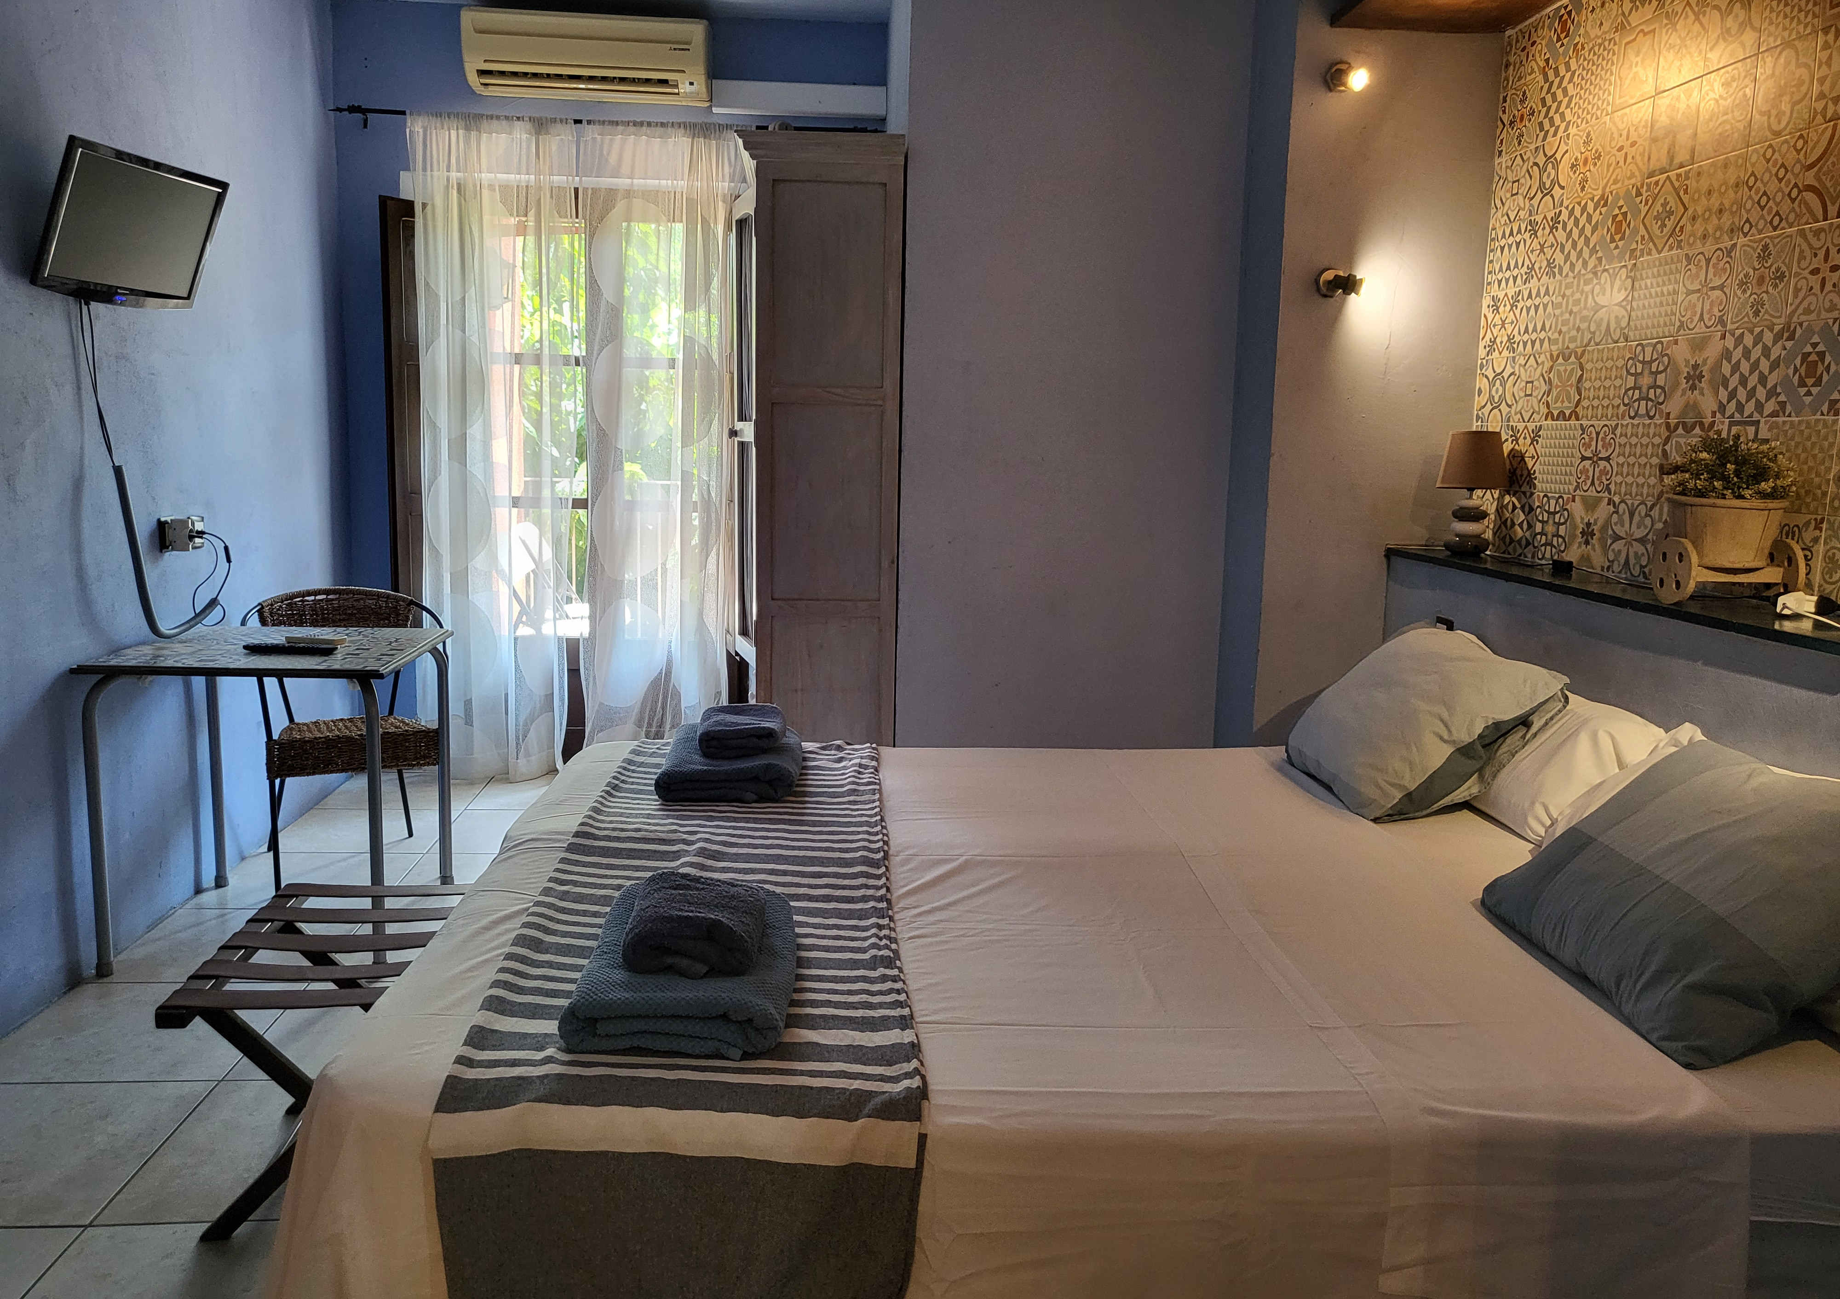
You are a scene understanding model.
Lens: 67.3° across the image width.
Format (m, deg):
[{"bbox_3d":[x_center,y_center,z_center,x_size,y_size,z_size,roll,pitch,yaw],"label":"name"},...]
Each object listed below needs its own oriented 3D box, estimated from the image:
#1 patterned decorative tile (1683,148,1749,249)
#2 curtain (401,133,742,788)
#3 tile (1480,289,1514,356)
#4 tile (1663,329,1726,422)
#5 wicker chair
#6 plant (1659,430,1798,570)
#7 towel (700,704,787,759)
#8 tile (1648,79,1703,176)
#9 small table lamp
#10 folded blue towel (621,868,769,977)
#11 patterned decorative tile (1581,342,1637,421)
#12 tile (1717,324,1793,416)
[{"bbox_3d":[1.412,-0.790,2.441,0.012,0.150,0.150,1,9,-4],"label":"patterned decorative tile"},{"bbox_3d":[-1.172,-0.654,4.820,1.117,2.272,0.130,1,9,-5],"label":"curtain"},{"bbox_3d":[1.427,-0.795,3.370,0.010,0.159,0.157,1,9,-4],"label":"tile"},{"bbox_3d":[1.565,-0.547,2.784,0.010,0.167,0.166,1,9,-5],"label":"tile"},{"bbox_3d":[-1.678,0.234,4.015,0.560,0.775,0.560,-3,10,-26],"label":"wicker chair"},{"bbox_3d":[1.378,-0.252,2.341,0.195,0.226,0.205,1,9,-4],"label":"plant"},{"bbox_3d":[-0.368,0.167,2.894,0.165,0.068,0.240,1,9,-5],"label":"towel"},{"bbox_3d":[1.406,-0.964,2.565,0.012,0.150,0.150,1,9,-4],"label":"tile"},{"bbox_3d":[1.322,-0.372,3.307,0.164,0.299,0.164,1,9,-4],"label":"small table lamp"},{"bbox_3d":[-0.297,0.364,1.861,0.165,0.072,0.215,1,9,-1],"label":"folded blue towel"},{"bbox_3d":[1.386,-0.537,2.784,0.012,0.150,0.150,1,9,-4],"label":"patterned decorative tile"},{"bbox_3d":[1.414,-0.466,2.341,0.012,0.150,0.150,1,9,-4],"label":"tile"}]

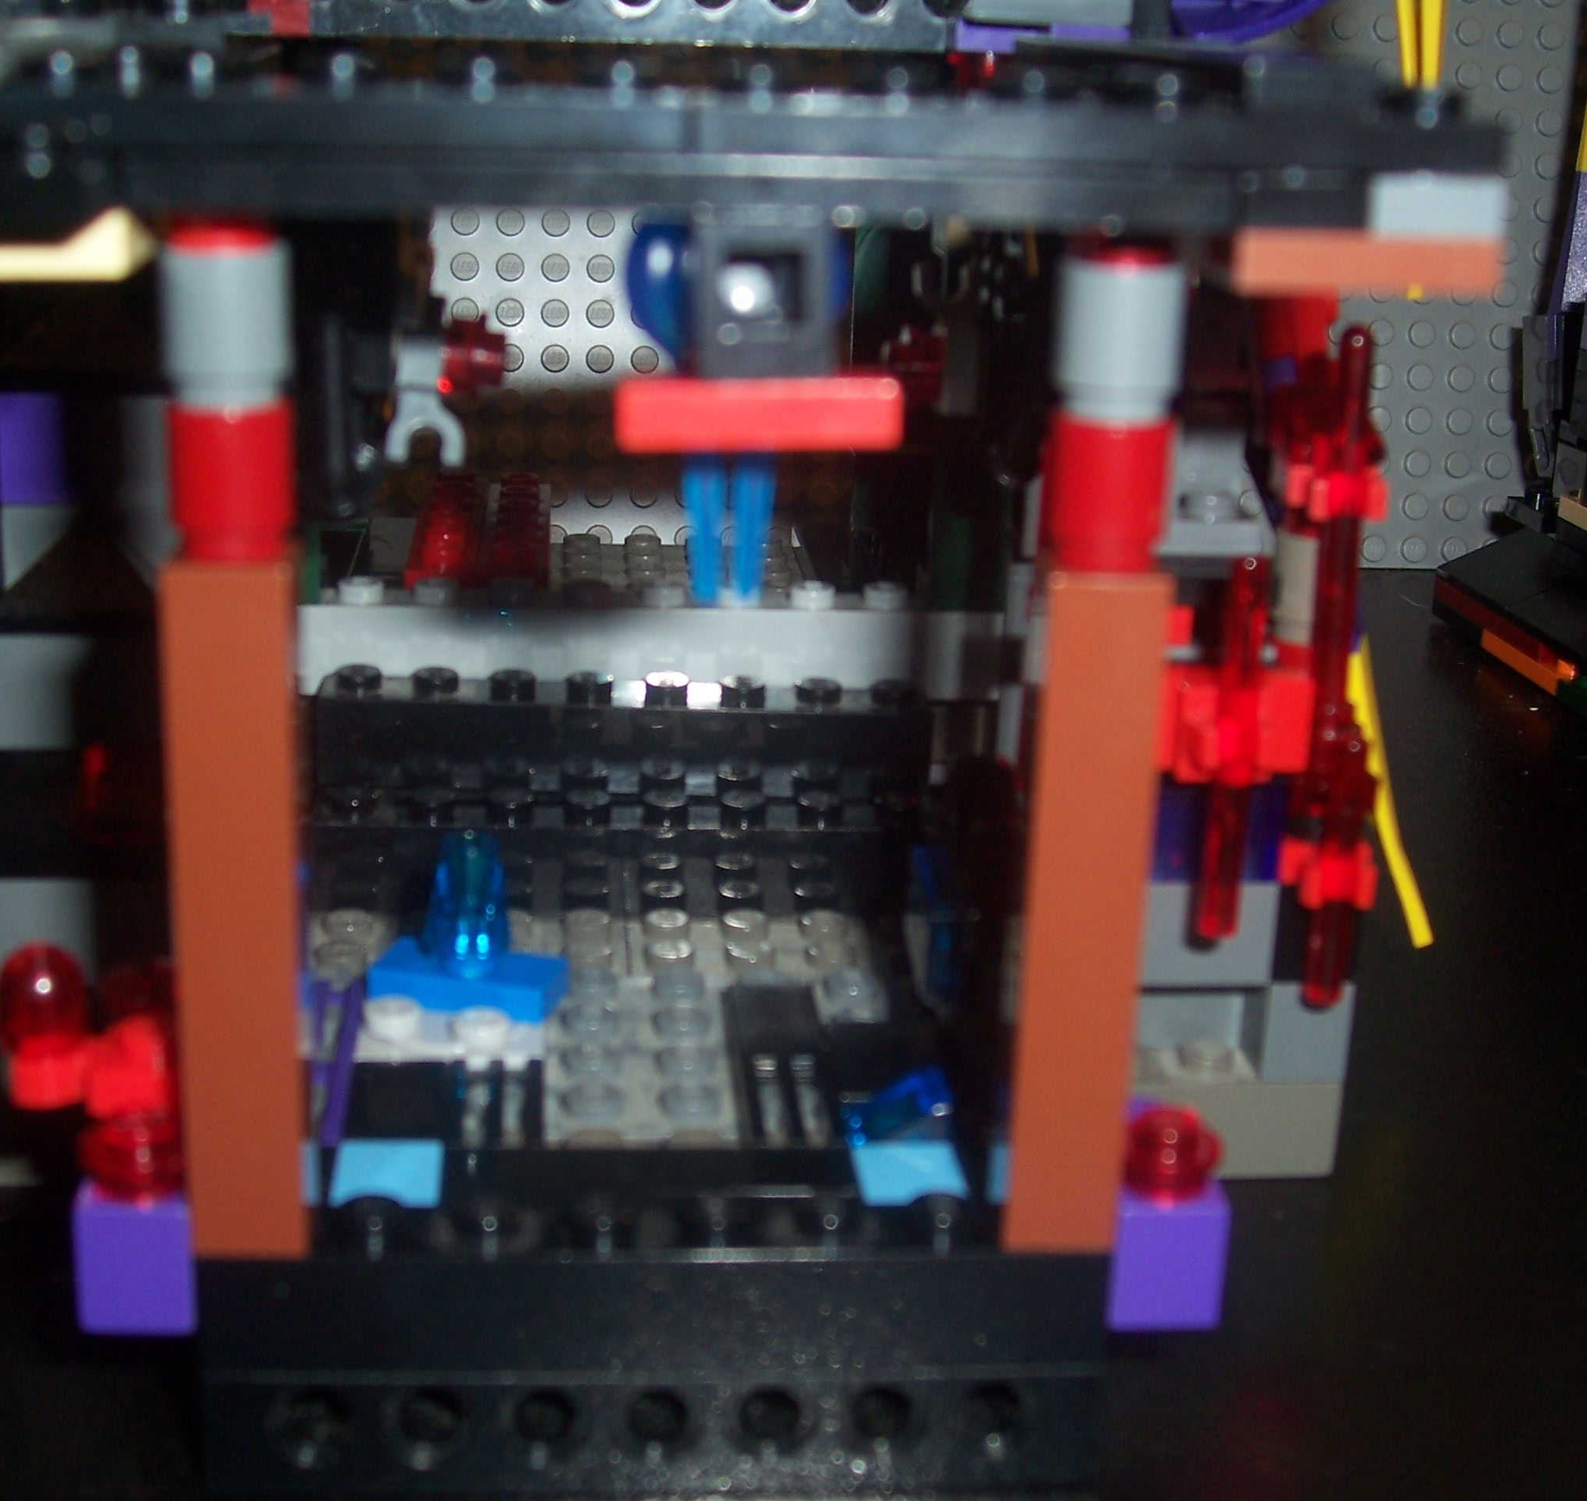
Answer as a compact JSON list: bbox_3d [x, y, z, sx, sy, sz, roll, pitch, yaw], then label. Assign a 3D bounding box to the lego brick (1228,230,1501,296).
[{"bbox_3d":[0.034,-0.030,0.146,0.016,0.004,0.008,1,18,-5],"label":"lego brick"}]

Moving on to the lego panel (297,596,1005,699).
[{"bbox_3d":[-0.017,-0.011,0.263,0.079,0.010,0.008,1,17,-5],"label":"lego panel"}]

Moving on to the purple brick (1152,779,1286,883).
[{"bbox_3d":[0.033,0.006,0.218,0.020,0.010,0.009,1,17,-5],"label":"purple brick"}]

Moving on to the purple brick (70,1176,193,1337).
[{"bbox_3d":[-0.045,0.034,0.169,0.008,0.010,0.008,1,18,-5],"label":"purple brick"}]

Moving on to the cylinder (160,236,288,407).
[{"bbox_3d":[-0.035,-0.027,0.150,0.008,0.010,0.008,1,17,-5],"label":"cylinder"}]

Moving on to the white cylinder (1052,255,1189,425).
[{"bbox_3d":[0.021,-0.026,0.155,0.008,0.010,0.008,1,17,-5],"label":"white cylinder"}]

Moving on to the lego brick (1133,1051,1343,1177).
[{"bbox_3d":[0.036,0.033,0.226,0.028,0.010,0.009,1,17,-5],"label":"lego brick"}]

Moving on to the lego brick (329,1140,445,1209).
[{"bbox_3d":[-0.030,0.032,0.178,0.008,0.003,0.009,1,18,-5],"label":"lego brick"}]

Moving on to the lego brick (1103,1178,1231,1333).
[{"bbox_3d":[0.026,0.035,0.175,0.008,0.010,0.008,1,18,-5],"label":"lego brick"}]

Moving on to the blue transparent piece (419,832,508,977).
[{"bbox_3d":[-0.029,0.014,0.215,0.008,0.011,0.008,1,17,-5],"label":"blue transparent piece"}]

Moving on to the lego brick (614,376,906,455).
[{"bbox_3d":[-0.002,-0.019,0.139,0.016,0.003,0.008,1,17,-5],"label":"lego brick"}]

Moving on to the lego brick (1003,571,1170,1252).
[{"bbox_3d":[0.019,0.011,0.167,0.008,0.048,0.008,1,17,-5],"label":"lego brick"}]

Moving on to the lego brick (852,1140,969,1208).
[{"bbox_3d":[0.009,0.033,0.182,0.008,0.003,0.009,1,17,-5],"label":"lego brick"}]

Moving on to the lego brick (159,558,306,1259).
[{"bbox_3d":[-0.037,0.010,0.162,0.008,0.049,0.008,1,18,-5],"label":"lego brick"}]

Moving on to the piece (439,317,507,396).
[{"bbox_3d":[-0.026,-0.031,0.194,0.006,0.006,0.006,1,17,-5],"label":"piece"}]

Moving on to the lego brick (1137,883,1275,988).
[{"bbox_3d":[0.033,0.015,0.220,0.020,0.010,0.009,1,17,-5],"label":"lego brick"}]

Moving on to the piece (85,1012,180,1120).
[{"bbox_3d":[-0.044,0.021,0.165,0.006,0.006,0.006,1,17,-5],"label":"piece"}]

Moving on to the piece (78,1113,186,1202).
[{"bbox_3d":[-0.045,0.028,0.167,0.008,0.005,0.008,1,18,-5],"label":"piece"}]

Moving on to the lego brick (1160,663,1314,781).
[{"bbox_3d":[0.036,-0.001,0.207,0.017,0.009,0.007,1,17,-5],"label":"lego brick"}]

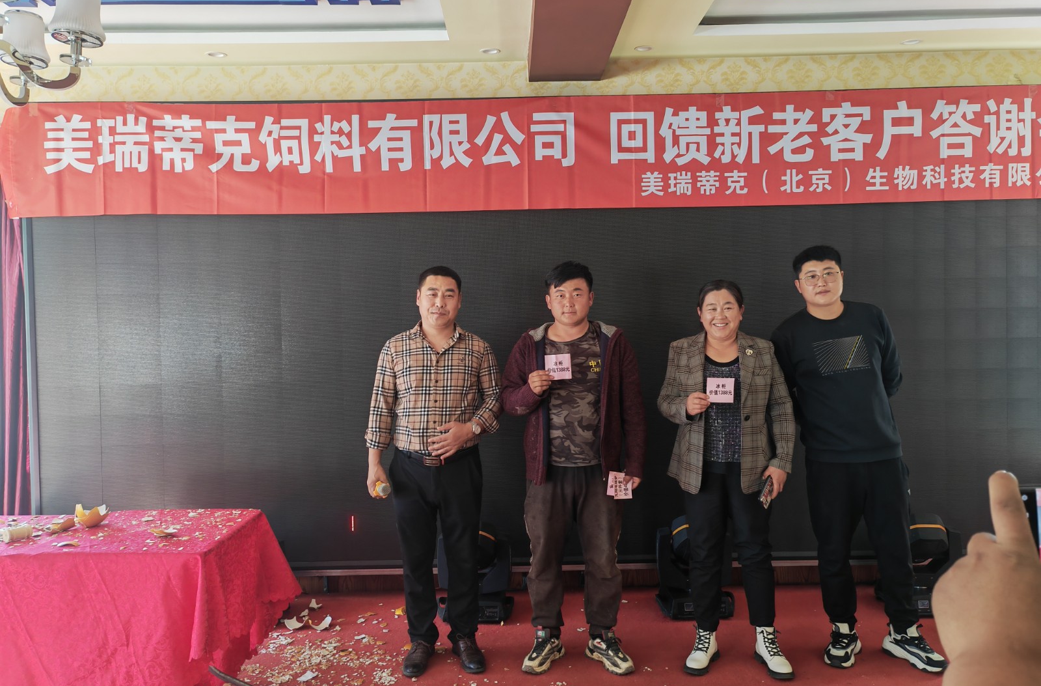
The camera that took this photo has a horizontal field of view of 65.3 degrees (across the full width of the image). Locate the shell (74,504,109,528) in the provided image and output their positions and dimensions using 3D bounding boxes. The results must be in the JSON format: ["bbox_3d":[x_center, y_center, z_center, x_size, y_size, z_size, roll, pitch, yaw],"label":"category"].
[{"bbox_3d":[-1.532,0.614,2.900,0.122,0.072,0.105,-2,2,-27],"label":"shell"}]

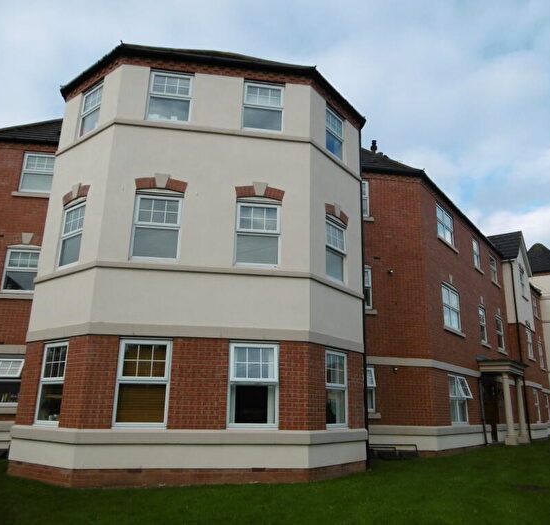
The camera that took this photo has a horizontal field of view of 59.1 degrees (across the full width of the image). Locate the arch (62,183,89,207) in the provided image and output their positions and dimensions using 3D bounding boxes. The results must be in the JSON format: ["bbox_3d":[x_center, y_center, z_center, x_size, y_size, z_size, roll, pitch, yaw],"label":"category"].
[{"bbox_3d":[-3.949,-1.387,9.744,1.039,0.401,0.100,-12,-20,37],"label":"arch"}]

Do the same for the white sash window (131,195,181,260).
[{"bbox_3d":[-2.186,-0.638,9.017,0.865,1.267,0.100,3,-17,-8],"label":"white sash window"}]

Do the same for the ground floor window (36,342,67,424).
[{"bbox_3d":[-4.000,2.171,8.733,0.885,1.463,0.100,-12,-21,37],"label":"ground floor window"}]

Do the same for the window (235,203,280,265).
[{"bbox_3d":[-0.312,-0.529,9.281,0.875,1.277,0.100,3,-17,-8],"label":"window"}]

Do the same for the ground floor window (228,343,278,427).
[{"bbox_3d":[-0.380,2.140,8.509,0.883,1.454,0.120,4,-16,-8],"label":"ground floor window"}]

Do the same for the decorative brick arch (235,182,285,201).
[{"bbox_3d":[-0.294,-1.375,9.464,0.975,0.367,0.100,4,-16,-8],"label":"decorative brick arch"}]

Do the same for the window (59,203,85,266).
[{"bbox_3d":[-3.954,-0.518,9.577,0.850,1.284,0.100,-12,-20,37],"label":"window"}]

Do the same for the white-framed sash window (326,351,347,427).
[{"bbox_3d":[1.183,2.450,9.359,0.100,1.408,0.875,-11,-21,36],"label":"white-framed sash window"}]

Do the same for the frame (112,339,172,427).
[{"bbox_3d":[-2.258,2.053,8.332,0.896,1.458,0.120,3,-17,-7],"label":"frame"}]

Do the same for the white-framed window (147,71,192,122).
[{"bbox_3d":[-2.110,-3.306,9.789,0.840,1.101,0.100,4,-16,-8],"label":"white-framed window"}]

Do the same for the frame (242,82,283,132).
[{"bbox_3d":[-0.244,-3.184,10.063,0.821,1.094,0.100,4,-16,-8],"label":"frame"}]

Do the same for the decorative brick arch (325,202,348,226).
[{"bbox_3d":[1.325,-1.075,10.425,0.100,0.379,0.966,-11,-21,36],"label":"decorative brick arch"}]

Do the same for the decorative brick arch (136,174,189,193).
[{"bbox_3d":[-2.145,-1.495,9.192,0.971,0.362,0.100,4,-16,-8],"label":"decorative brick arch"}]

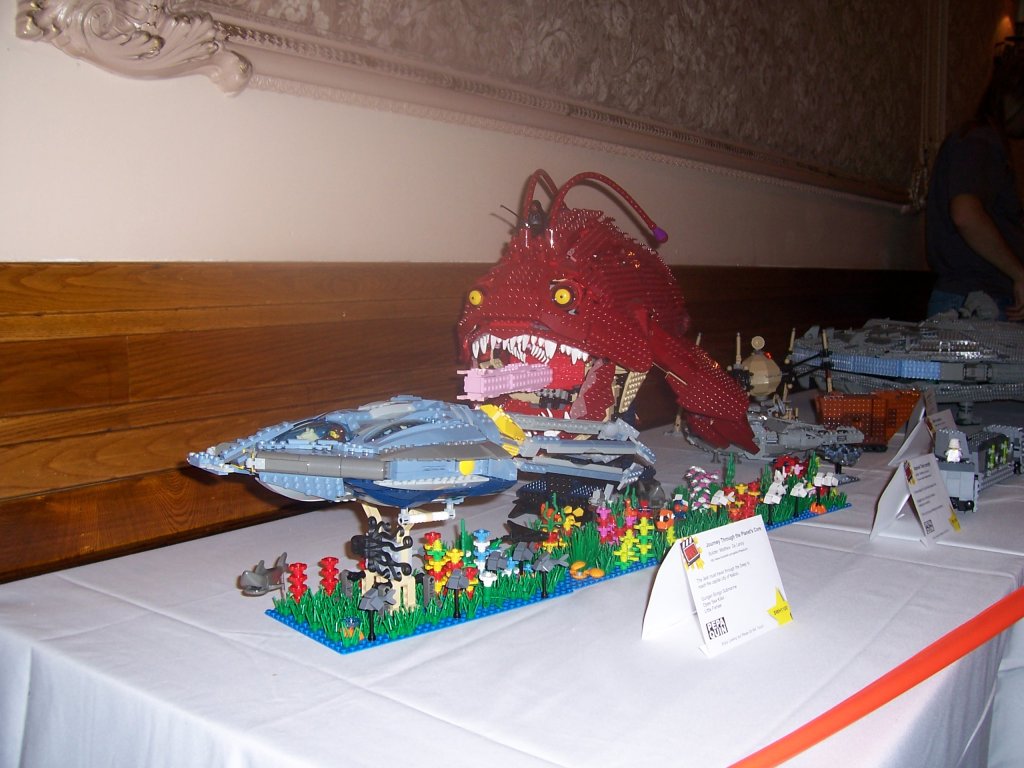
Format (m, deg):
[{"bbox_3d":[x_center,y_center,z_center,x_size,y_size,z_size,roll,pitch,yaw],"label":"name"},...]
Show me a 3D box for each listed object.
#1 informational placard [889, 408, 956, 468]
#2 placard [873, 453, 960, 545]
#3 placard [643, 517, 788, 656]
[{"bbox_3d":[0.659,0.085,1.594,0.066,0.086,0.124,7,9,41],"label":"informational placard"},{"bbox_3d":[0.475,0.131,1.173,0.066,0.090,0.124,6,9,39],"label":"placard"},{"bbox_3d":[0.179,0.166,0.857,0.124,0.089,0.066,-6,10,-45],"label":"placard"}]

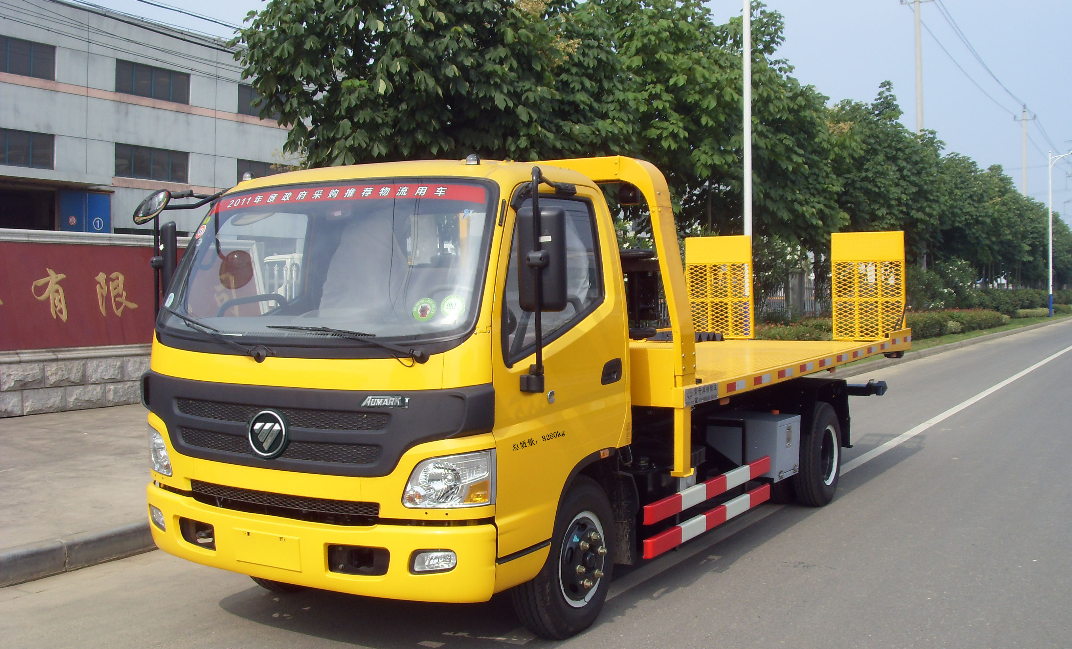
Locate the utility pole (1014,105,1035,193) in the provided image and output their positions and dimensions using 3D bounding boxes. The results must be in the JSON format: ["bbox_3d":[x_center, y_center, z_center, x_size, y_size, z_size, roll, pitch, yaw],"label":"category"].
[{"bbox_3d":[28.430,-6.548,70.162,1.300,12.427,0.350,0,2,29],"label":"utility pole"}]

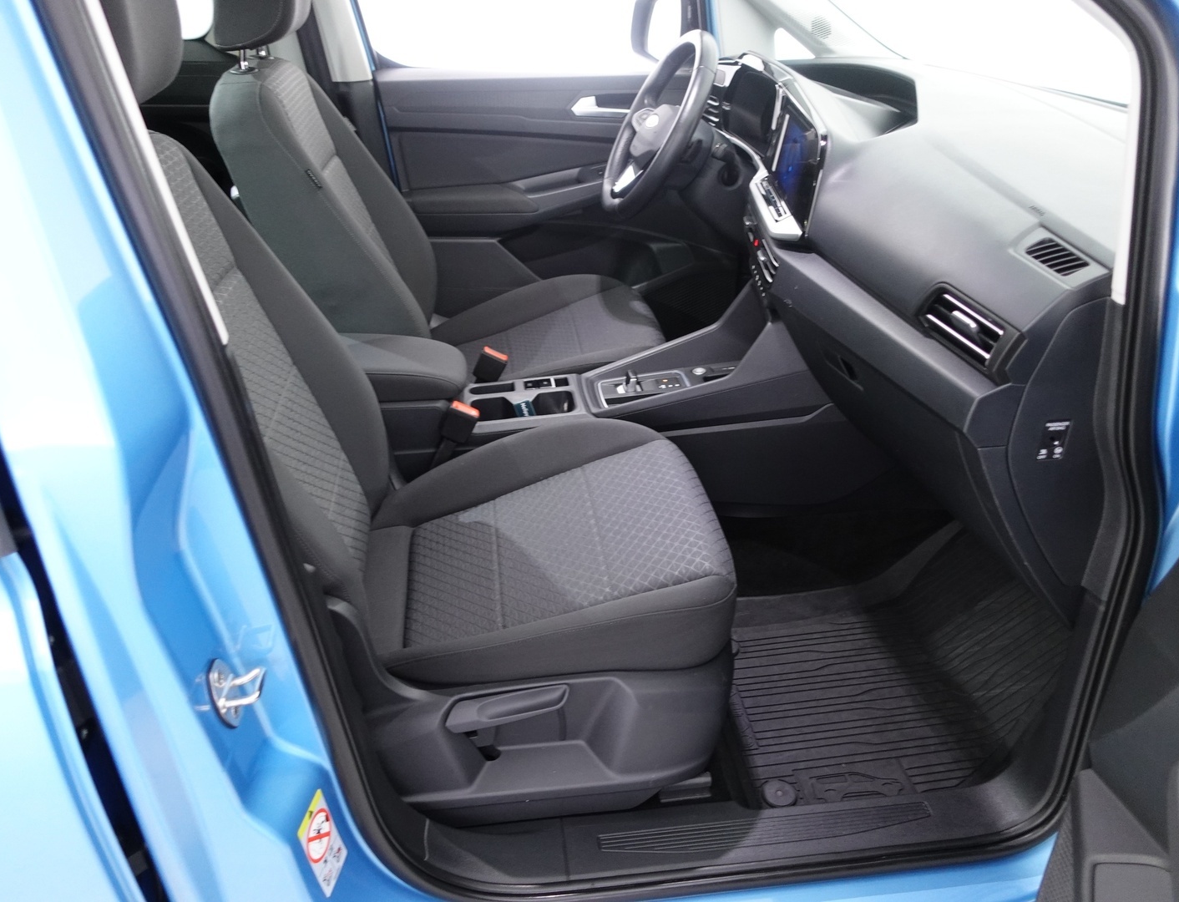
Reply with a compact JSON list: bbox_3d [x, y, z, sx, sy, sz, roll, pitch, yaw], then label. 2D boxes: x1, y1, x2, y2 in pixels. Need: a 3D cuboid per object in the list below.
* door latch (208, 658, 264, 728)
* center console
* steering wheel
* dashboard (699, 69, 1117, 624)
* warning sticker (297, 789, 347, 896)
[{"bbox_3d":[-0.283,0.194,0.723,0.042,0.063,0.043,0,28,1],"label":"door latch"},{"bbox_3d":[0.019,-0.093,1.572,0.940,0.360,0.240,-5,28,-8],"label":"center console"},{"bbox_3d":[0.145,-0.609,1.715,0.105,0.375,0.375,21,22,-20],"label":"steering wheel"},{"bbox_3d":[0.558,-0.383,1.515,0.580,0.520,1.410,-5,28,-8],"label":"dashboard"},{"bbox_3d":[-0.248,0.368,0.845,0.002,0.091,0.050,-4,30,12],"label":"warning sticker"}]

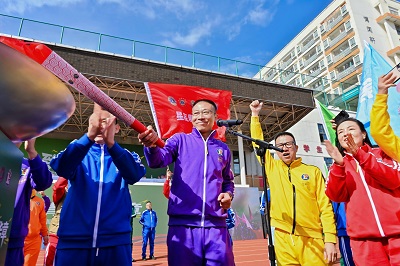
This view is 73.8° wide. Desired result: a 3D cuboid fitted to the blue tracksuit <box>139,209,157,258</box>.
[{"bbox_3d":[-1.607,3.085,8.154,0.540,1.430,0.330,8,-20,-26],"label":"blue tracksuit"}]

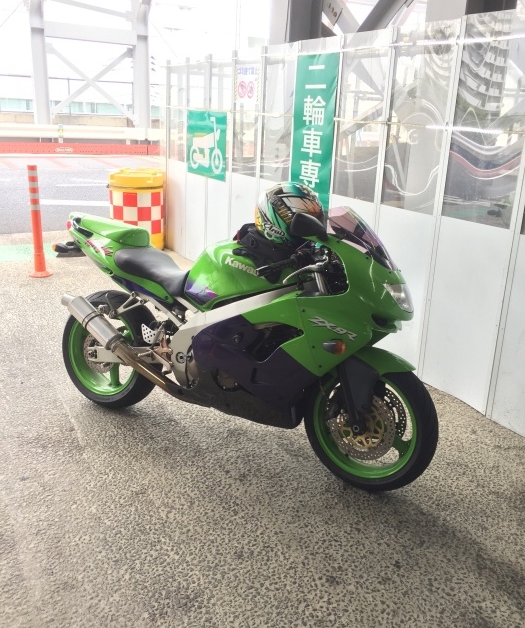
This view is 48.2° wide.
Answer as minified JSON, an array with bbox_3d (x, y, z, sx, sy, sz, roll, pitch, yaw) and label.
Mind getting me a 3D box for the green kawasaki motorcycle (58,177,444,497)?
[{"bbox_3d":[-0.156,0.022,2.701,2.030,1.190,0.730,11,20,26],"label":"green kawasaki motorcycle"}]

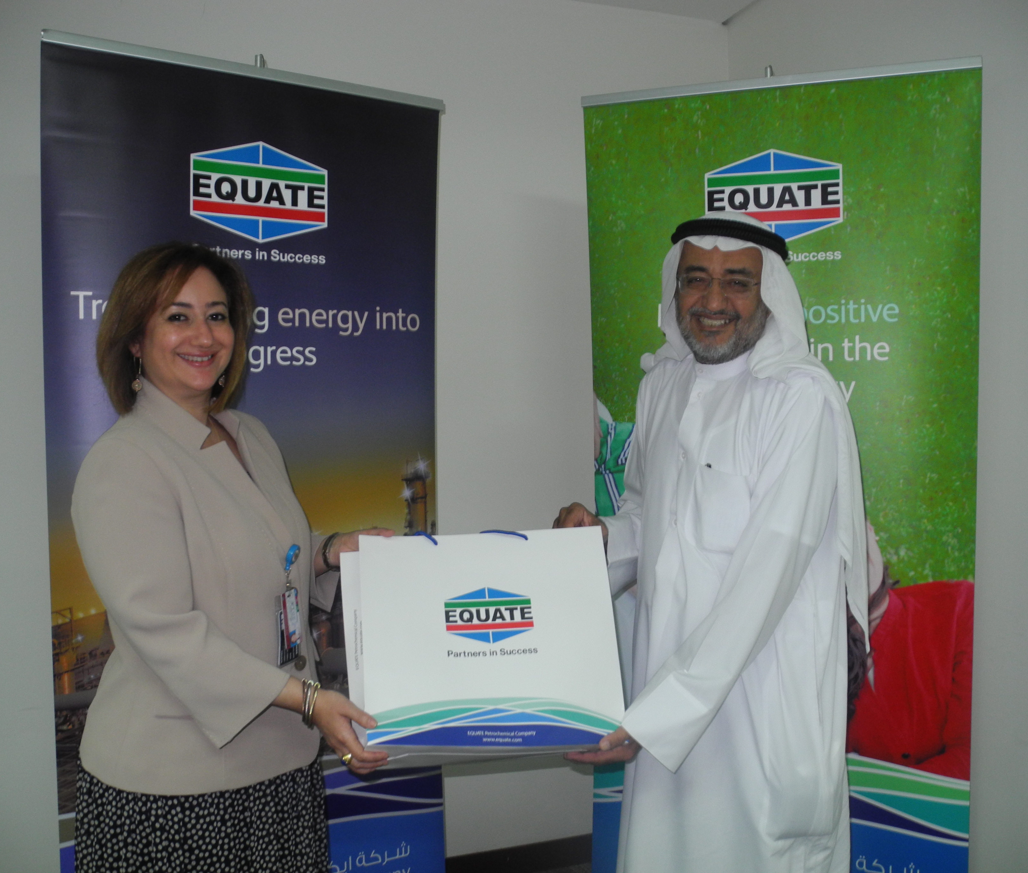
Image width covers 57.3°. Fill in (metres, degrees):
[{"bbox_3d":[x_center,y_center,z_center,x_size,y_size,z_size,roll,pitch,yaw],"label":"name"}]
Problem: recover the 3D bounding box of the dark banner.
[{"bbox_3d":[-0.547,0.266,2.087,0.860,2.120,0.150,-2,3,-31],"label":"dark banner"}]

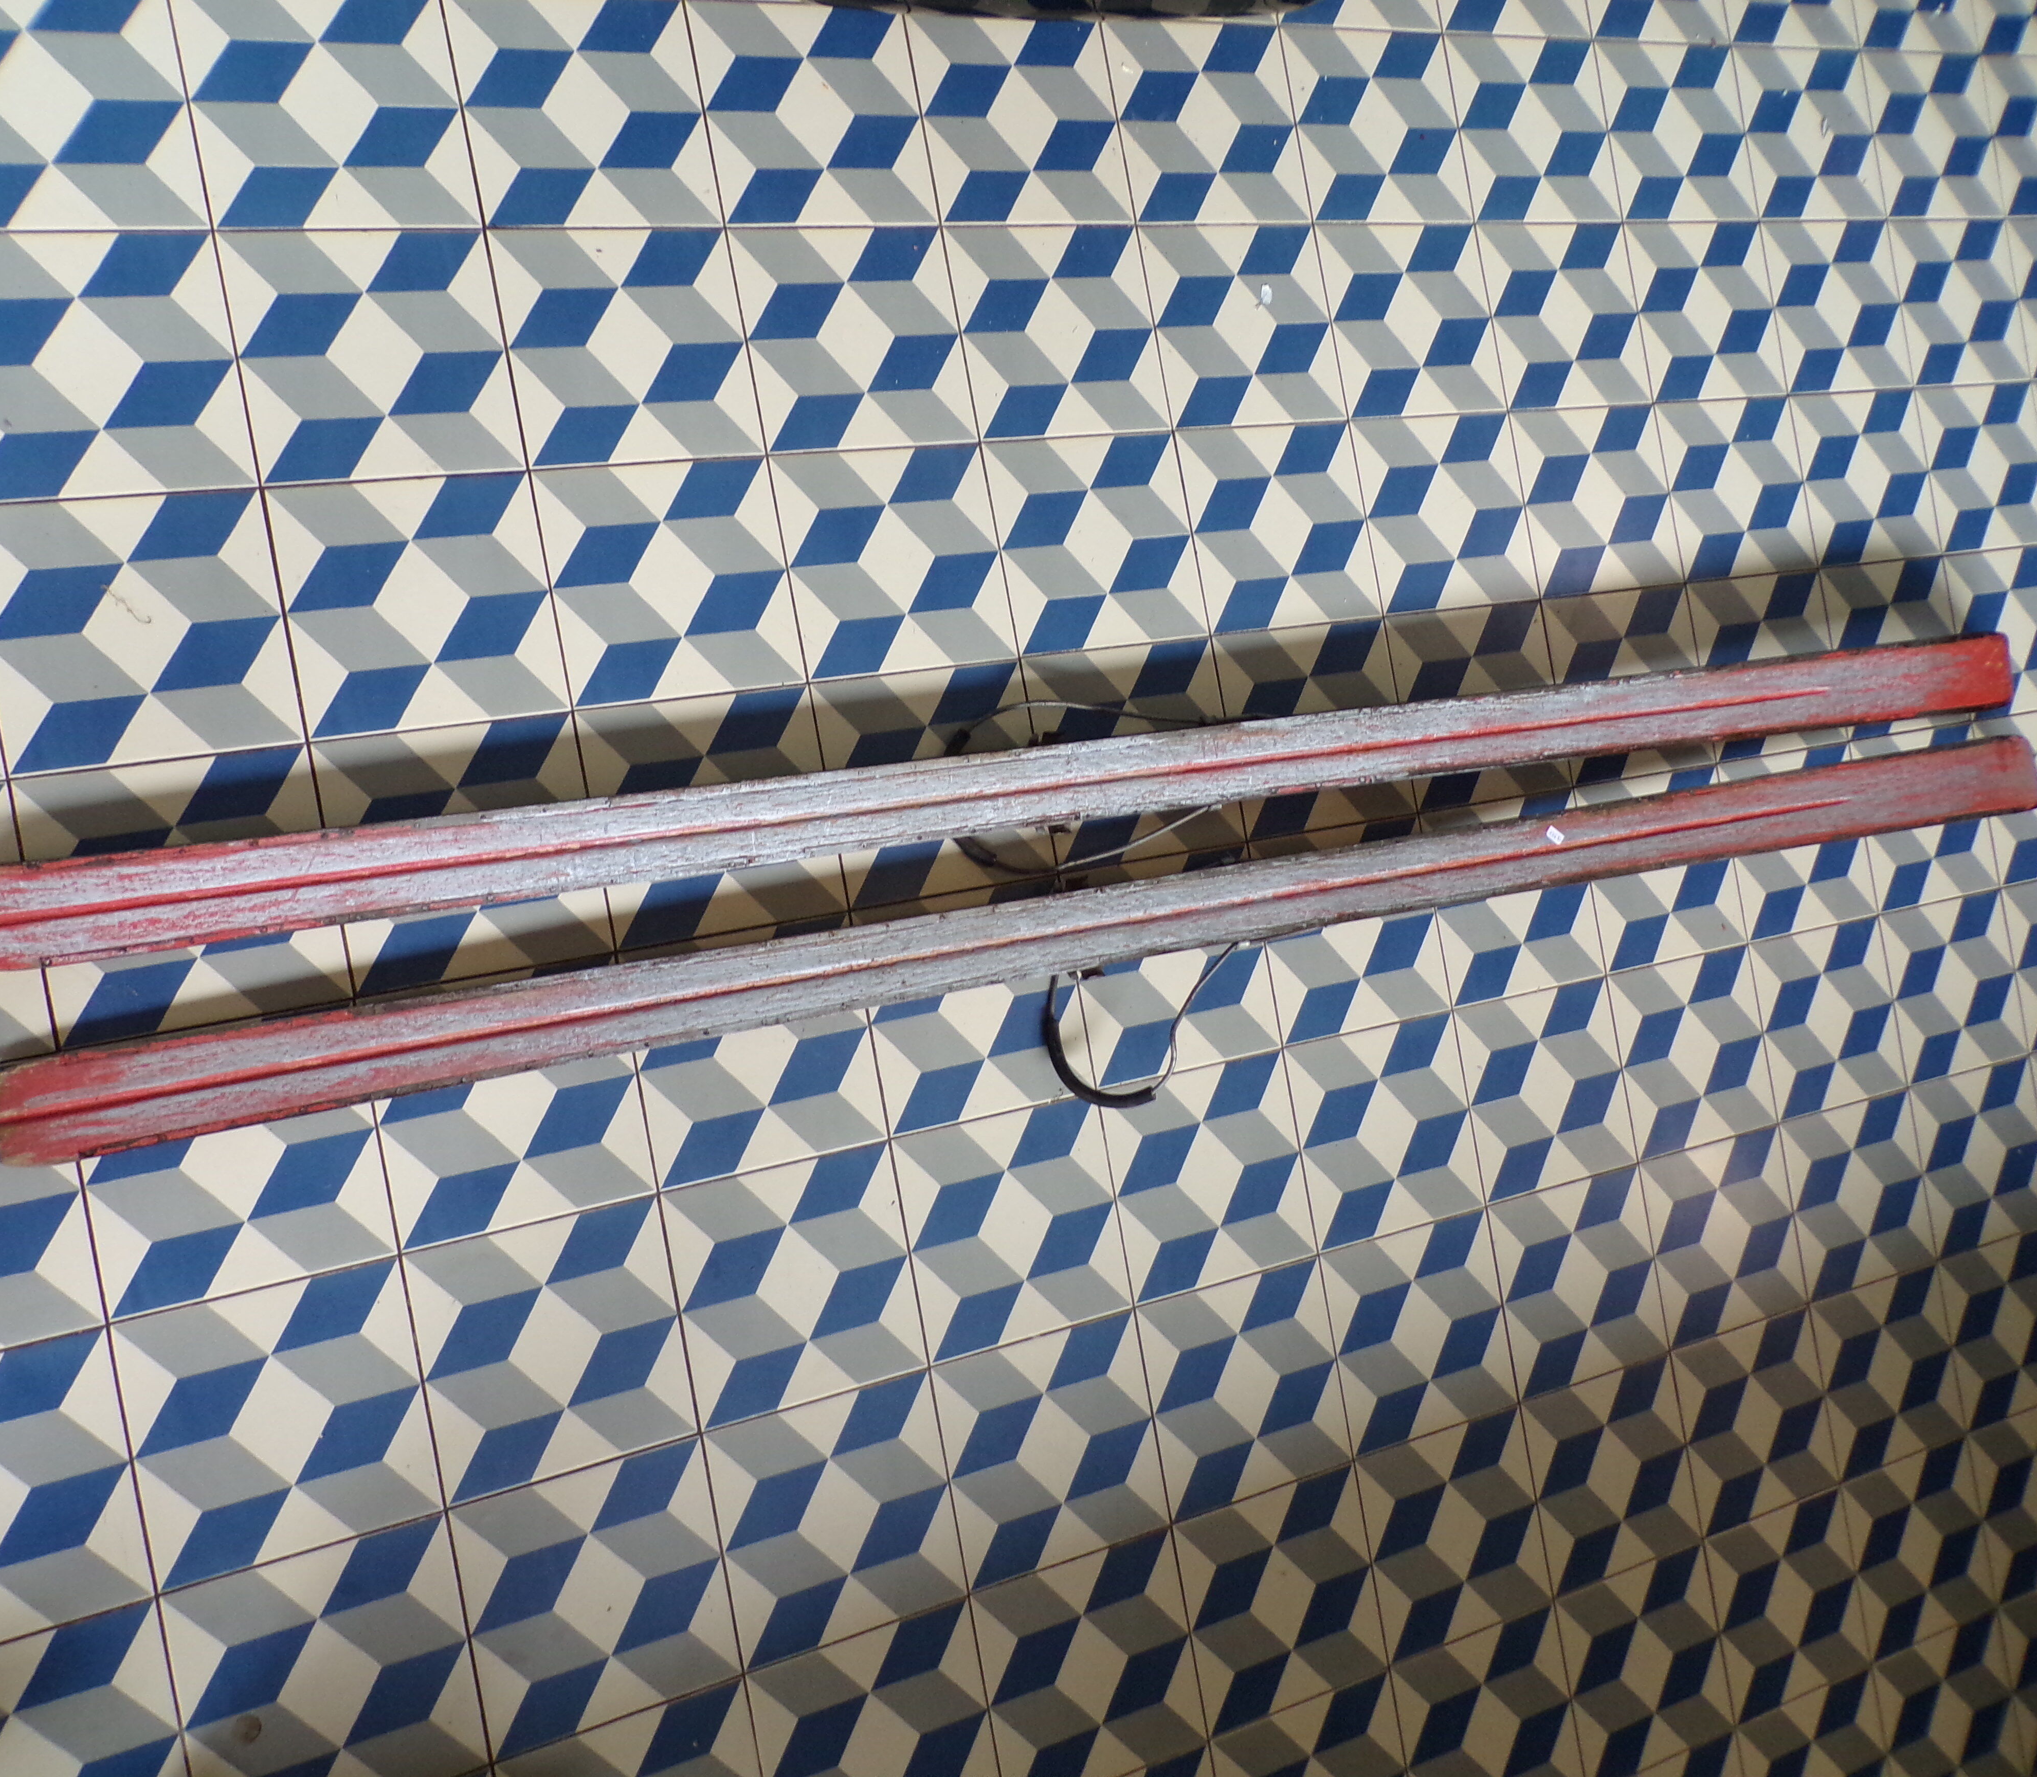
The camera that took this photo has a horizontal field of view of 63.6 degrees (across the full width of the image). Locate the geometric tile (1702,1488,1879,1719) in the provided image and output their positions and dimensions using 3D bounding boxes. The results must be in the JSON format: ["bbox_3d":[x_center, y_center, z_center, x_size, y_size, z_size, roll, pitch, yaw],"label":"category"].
[{"bbox_3d":[0.826,0.764,1.765,0.200,0.015,0.200,-10,90,-22],"label":"geometric tile"}]

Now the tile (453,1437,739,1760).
[{"bbox_3d":[-0.336,0.562,1.309,0.200,0.012,0.200,-10,90,-22],"label":"tile"}]

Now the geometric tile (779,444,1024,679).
[{"bbox_3d":[-0.107,-0.292,1.460,0.198,0.012,0.198,-10,90,-22],"label":"geometric tile"}]

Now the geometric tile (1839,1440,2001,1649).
[{"bbox_3d":[1.008,0.733,1.842,0.200,0.012,0.200,-10,90,-22],"label":"geometric tile"}]

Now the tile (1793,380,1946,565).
[{"bbox_3d":[0.983,-0.482,1.916,0.200,0.015,0.200,-10,90,-22],"label":"tile"}]

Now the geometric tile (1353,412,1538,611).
[{"bbox_3d":[0.438,-0.386,1.688,0.200,0.012,0.200,-10,90,-22],"label":"geometric tile"}]

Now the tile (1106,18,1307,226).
[{"bbox_3d":[0.187,-0.748,1.611,0.200,0.012,0.200,-10,90,-22],"label":"tile"}]

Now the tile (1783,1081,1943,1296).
[{"bbox_3d":[0.939,0.338,1.841,0.200,0.015,0.200,-10,90,-22],"label":"tile"}]

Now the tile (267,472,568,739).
[{"bbox_3d":[-0.474,-0.227,1.307,0.198,0.012,0.198,-10,90,-22],"label":"tile"}]

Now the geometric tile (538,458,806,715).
[{"bbox_3d":[-0.291,-0.257,1.385,0.200,0.010,0.200,-10,90,-22],"label":"geometric tile"}]

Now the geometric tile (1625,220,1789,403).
[{"bbox_3d":[0.769,-0.646,1.838,0.199,0.012,0.199,-10,90,-22],"label":"geometric tile"}]

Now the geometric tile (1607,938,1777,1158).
[{"bbox_3d":[0.722,0.173,1.764,0.200,0.015,0.200,-10,90,-22],"label":"geometric tile"}]

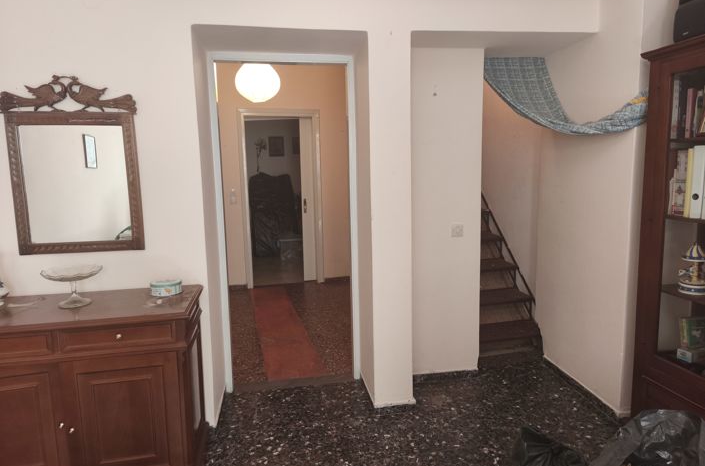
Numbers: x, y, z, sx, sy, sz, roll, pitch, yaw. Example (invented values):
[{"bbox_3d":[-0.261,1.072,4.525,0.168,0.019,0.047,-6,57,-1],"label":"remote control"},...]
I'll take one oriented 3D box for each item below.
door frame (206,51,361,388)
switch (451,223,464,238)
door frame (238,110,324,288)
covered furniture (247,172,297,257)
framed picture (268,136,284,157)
[{"bbox_3d":[-0.410,-0.046,3.007,0.875,2.092,0.110,-3,7,-11],"label":"door frame"},{"bbox_3d":[0.683,-0.013,3.028,0.083,0.083,0.015,-3,7,-11],"label":"switch"},{"bbox_3d":[-0.869,-0.423,5.908,0.980,2.190,0.150,-3,7,-11],"label":"door frame"},{"bbox_3d":[-1.387,-0.338,8.260,0.800,1.400,0.650,-2,7,-10],"label":"covered furniture"},{"bbox_3d":[-1.426,-1.620,8.812,0.264,0.387,0.025,-3,7,-11],"label":"framed picture"}]

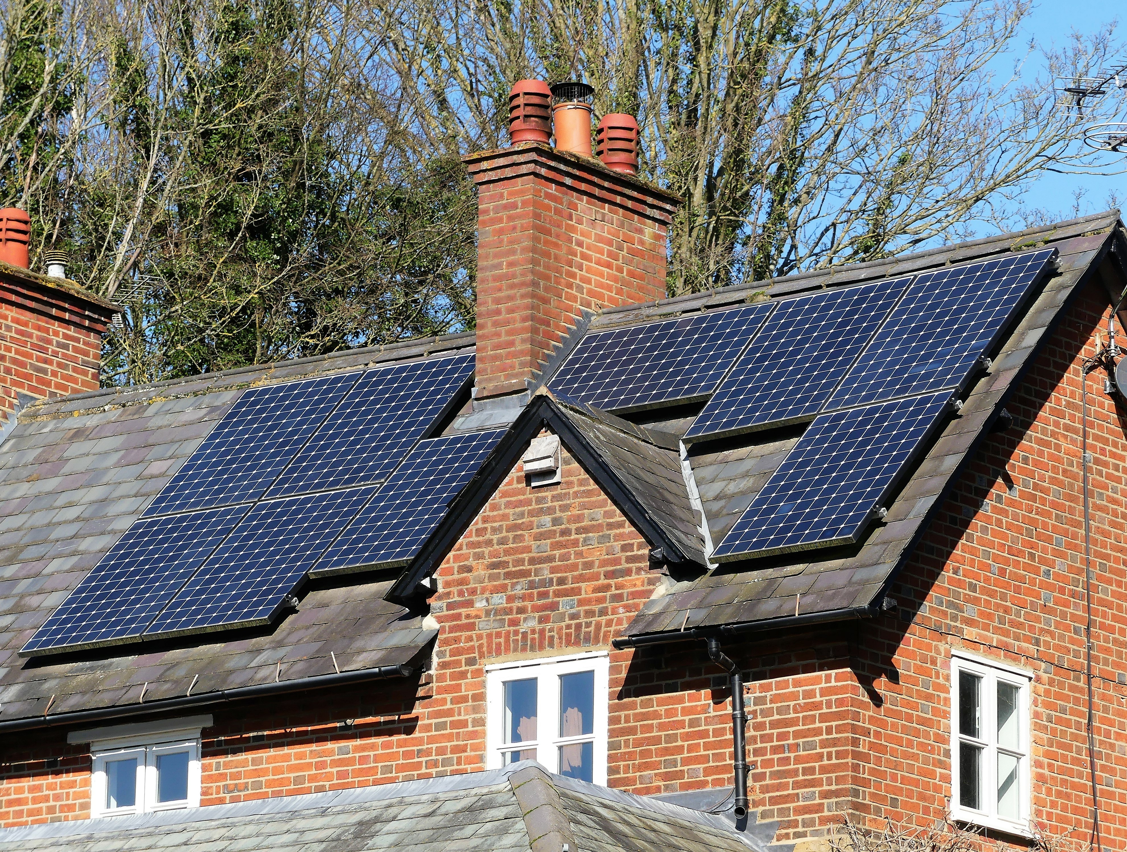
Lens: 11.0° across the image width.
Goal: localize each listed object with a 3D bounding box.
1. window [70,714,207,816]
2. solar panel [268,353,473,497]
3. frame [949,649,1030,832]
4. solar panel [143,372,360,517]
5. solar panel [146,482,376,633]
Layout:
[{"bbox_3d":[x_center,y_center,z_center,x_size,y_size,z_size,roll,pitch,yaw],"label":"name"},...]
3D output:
[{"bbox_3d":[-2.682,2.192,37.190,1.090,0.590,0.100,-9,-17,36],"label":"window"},{"bbox_3d":[-1.233,0.012,38.682,1.046,1.559,0.046,-9,-61,36],"label":"solar panel"},{"bbox_3d":[2.559,1.919,35.042,0.110,1.030,0.900,-9,-17,36],"label":"frame"},{"bbox_3d":[-2.093,0.142,39.406,1.046,1.559,0.046,-9,-61,36],"label":"solar panel"},{"bbox_3d":[-1.933,0.879,37.689,1.046,1.559,0.046,-9,-61,36],"label":"solar panel"}]

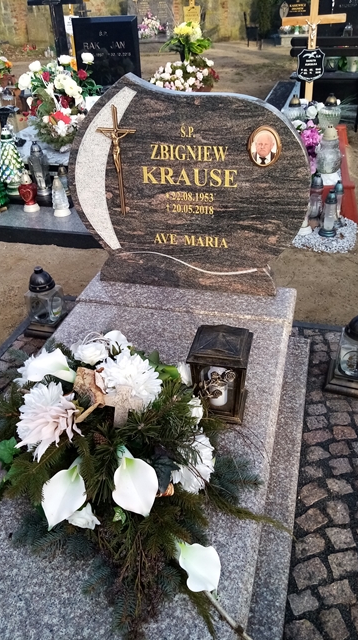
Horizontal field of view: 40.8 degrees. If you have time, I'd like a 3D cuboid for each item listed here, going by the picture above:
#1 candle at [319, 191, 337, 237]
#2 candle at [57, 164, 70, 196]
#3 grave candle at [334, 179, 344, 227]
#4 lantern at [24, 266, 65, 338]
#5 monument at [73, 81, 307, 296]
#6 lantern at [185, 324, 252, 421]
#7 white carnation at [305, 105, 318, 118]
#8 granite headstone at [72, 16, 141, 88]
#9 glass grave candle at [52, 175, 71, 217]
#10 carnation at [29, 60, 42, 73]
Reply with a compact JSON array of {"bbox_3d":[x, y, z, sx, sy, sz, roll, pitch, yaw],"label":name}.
[{"bbox_3d":[0.868,-0.613,2.755,0.102,0.260,0.102,7,36,14],"label":"candle"},{"bbox_3d":[-0.786,-0.965,3.304,0.090,0.205,0.090,6,37,14],"label":"candle"},{"bbox_3d":[0.949,-0.685,2.841,0.063,0.270,0.063,7,36,14],"label":"grave candle"},{"bbox_3d":[-0.643,-0.099,2.255,0.180,0.335,0.180,6,37,14],"label":"lantern"},{"bbox_3d":[0.029,-0.485,1.802,0.895,0.798,0.110,7,36,14],"label":"monument"},{"bbox_3d":[0.122,0.143,1.359,0.157,0.261,0.151,7,36,14],"label":"lantern"},{"bbox_3d":[1.033,-1.618,3.740,0.085,0.085,0.085,6,37,14],"label":"white carnation"},{"bbox_3d":[-0.766,-2.852,5.167,0.652,0.616,0.100,6,37,14],"label":"granite headstone"},{"bbox_3d":[-0.747,-0.791,3.051,0.119,0.249,0.119,7,36,14],"label":"glass grave candle"},{"bbox_3d":[-0.931,-1.644,3.118,0.080,0.071,0.080,7,36,14],"label":"carnation"}]

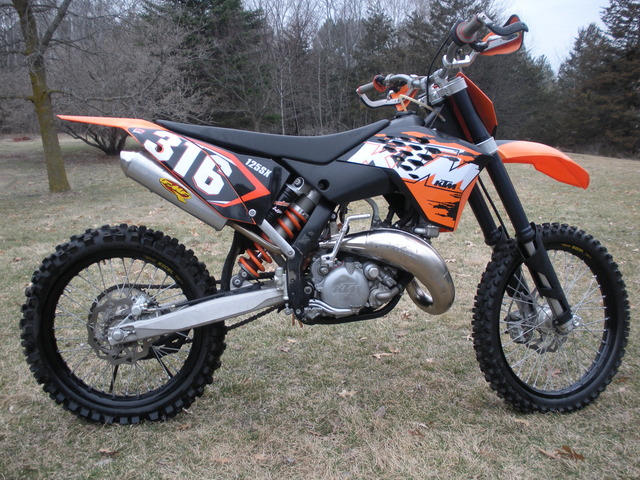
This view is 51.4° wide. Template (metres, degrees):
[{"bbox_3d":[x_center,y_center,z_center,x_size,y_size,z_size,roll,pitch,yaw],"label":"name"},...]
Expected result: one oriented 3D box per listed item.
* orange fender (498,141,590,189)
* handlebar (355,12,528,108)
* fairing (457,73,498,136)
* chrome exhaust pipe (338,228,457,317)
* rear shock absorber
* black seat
[{"bbox_3d":[0.760,-0.270,2.374,0.507,0.168,0.213,0,-2,-23],"label":"orange fender"},{"bbox_3d":[0.389,-0.562,2.231,0.233,0.188,0.832,0,-2,-23],"label":"handlebar"},{"bbox_3d":[0.522,-0.449,2.282,0.091,0.254,0.223,-22,6,-22],"label":"fairing"},{"bbox_3d":[0.226,0.105,2.192,0.426,0.284,0.223,0,6,-6],"label":"chrome exhaust pipe"},{"bbox_3d":[-0.146,-0.028,2.200,0.132,0.447,0.102,43,1,-9],"label":"rear shock absorber"},{"bbox_3d":[-0.149,-0.328,2.197,0.761,0.152,0.193,0,6,-6],"label":"black seat"}]

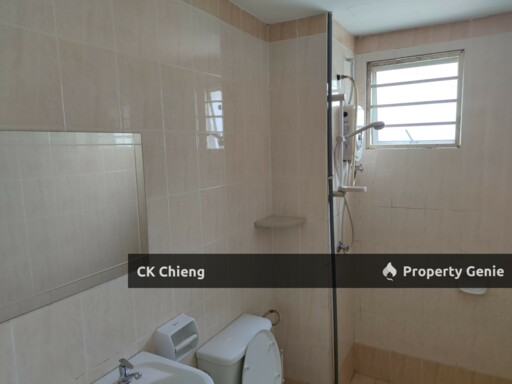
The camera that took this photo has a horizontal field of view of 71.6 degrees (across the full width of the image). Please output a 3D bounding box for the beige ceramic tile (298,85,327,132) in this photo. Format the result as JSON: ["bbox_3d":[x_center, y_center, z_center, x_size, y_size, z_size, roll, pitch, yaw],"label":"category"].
[{"bbox_3d":[0.318,-0.469,1.994,0.172,0.256,0.010,3,9,30],"label":"beige ceramic tile"}]

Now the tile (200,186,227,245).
[{"bbox_3d":[-0.201,0.110,1.681,0.010,0.257,0.198,3,9,30],"label":"tile"}]

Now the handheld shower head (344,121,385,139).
[{"bbox_3d":[0.579,-0.327,1.906,0.221,0.060,0.075,-15,-1,31],"label":"handheld shower head"}]

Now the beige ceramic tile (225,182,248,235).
[{"bbox_3d":[-0.102,0.079,1.862,0.010,0.256,0.199,3,9,30],"label":"beige ceramic tile"}]

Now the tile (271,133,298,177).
[{"bbox_3d":[0.169,-0.216,2.101,0.175,0.257,0.010,3,9,30],"label":"tile"}]

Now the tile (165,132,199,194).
[{"bbox_3d":[-0.304,-0.121,1.468,0.010,0.254,0.197,3,9,30],"label":"tile"}]

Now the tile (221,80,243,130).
[{"bbox_3d":[-0.117,-0.429,1.794,0.010,0.256,0.199,3,9,30],"label":"tile"}]

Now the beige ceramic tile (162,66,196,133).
[{"bbox_3d":[-0.316,-0.378,1.451,0.010,0.256,0.199,3,9,30],"label":"beige ceramic tile"}]

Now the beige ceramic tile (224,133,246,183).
[{"bbox_3d":[-0.105,-0.170,1.804,0.010,0.254,0.197,3,9,30],"label":"beige ceramic tile"}]

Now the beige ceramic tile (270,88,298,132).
[{"bbox_3d":[0.165,-0.465,2.051,0.182,0.254,0.010,3,9,30],"label":"beige ceramic tile"}]

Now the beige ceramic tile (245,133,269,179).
[{"bbox_3d":[0.006,-0.197,1.992,0.010,0.254,0.241,3,9,30],"label":"beige ceramic tile"}]

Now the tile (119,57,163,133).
[{"bbox_3d":[-0.410,-0.349,1.268,0.010,0.254,0.197,3,9,30],"label":"tile"}]

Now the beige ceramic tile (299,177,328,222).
[{"bbox_3d":[0.331,0.046,2.026,0.171,0.254,0.010,3,9,30],"label":"beige ceramic tile"}]

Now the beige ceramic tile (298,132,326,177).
[{"bbox_3d":[0.320,-0.208,2.014,0.175,0.257,0.010,3,9,30],"label":"beige ceramic tile"}]

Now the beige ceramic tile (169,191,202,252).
[{"bbox_3d":[-0.297,0.131,1.501,0.010,0.254,0.197,3,9,30],"label":"beige ceramic tile"}]

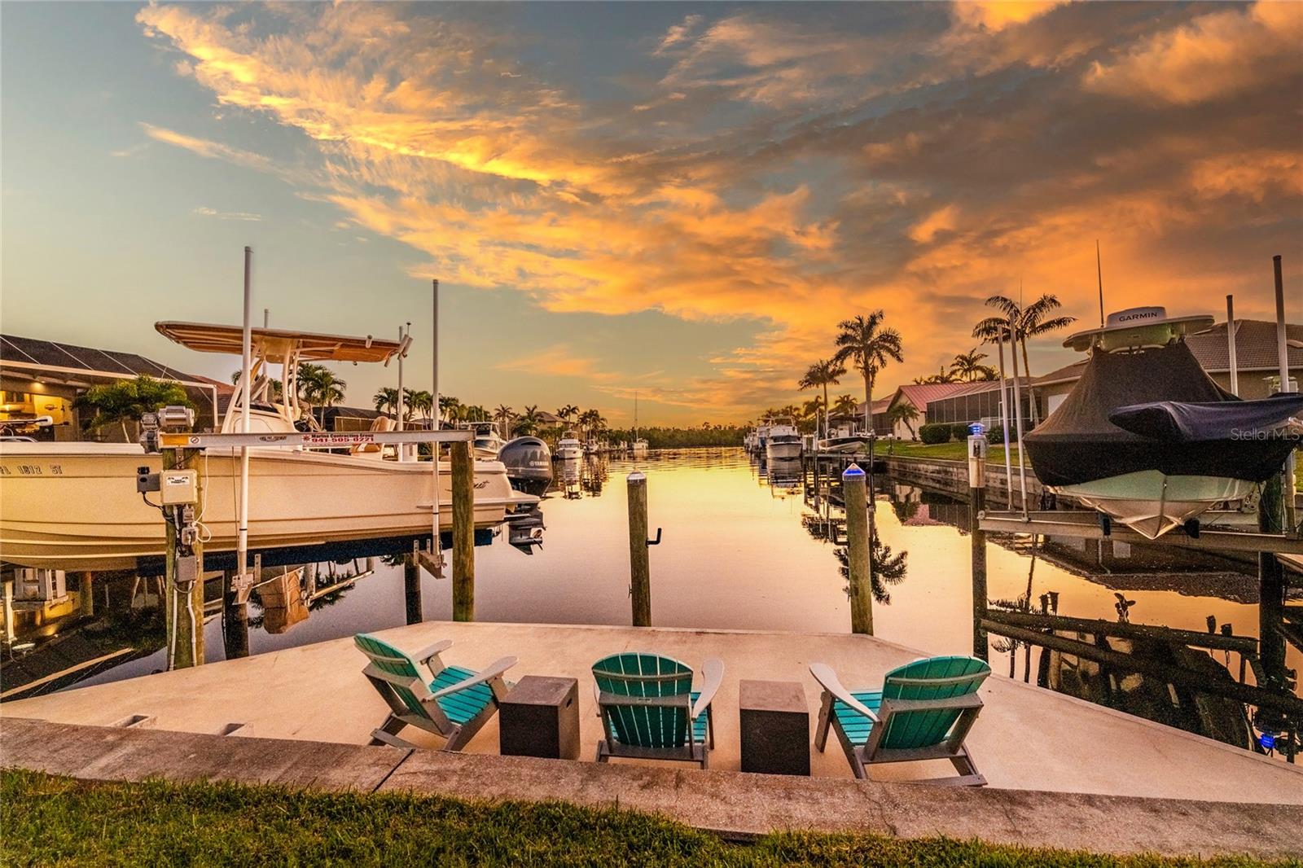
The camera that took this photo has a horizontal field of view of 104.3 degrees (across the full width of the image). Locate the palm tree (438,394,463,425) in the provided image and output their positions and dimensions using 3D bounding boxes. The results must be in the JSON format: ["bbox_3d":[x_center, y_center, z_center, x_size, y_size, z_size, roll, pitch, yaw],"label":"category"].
[{"bbox_3d":[-18.879,-0.660,47.969,2.600,6.202,2.600,-1,-1,0],"label":"palm tree"}]

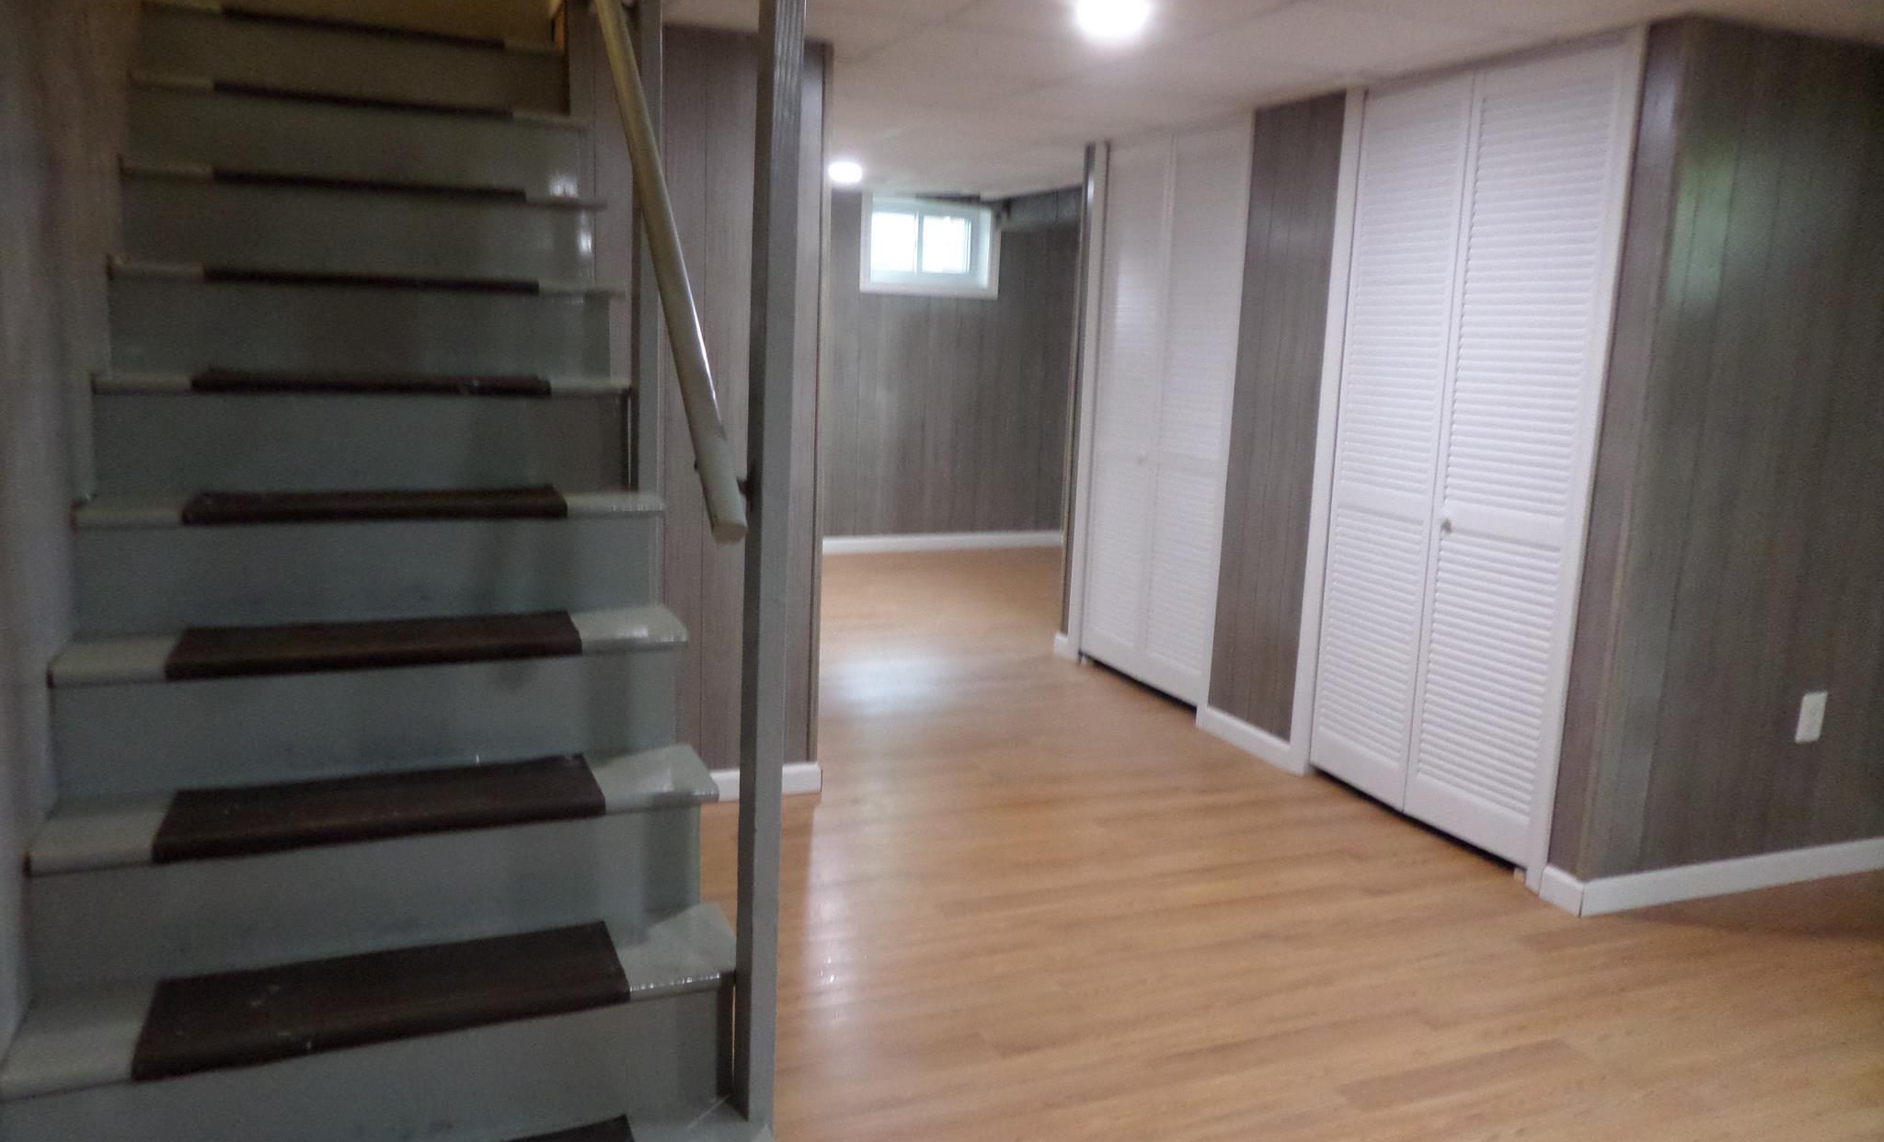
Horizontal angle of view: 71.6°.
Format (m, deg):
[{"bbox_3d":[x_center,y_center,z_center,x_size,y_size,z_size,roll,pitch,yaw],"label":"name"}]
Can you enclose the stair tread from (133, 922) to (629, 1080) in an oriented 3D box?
[{"bbox_3d":[-0.770,0.593,1.846,0.610,0.030,0.220,-2,11,-22],"label":"stair tread"}]

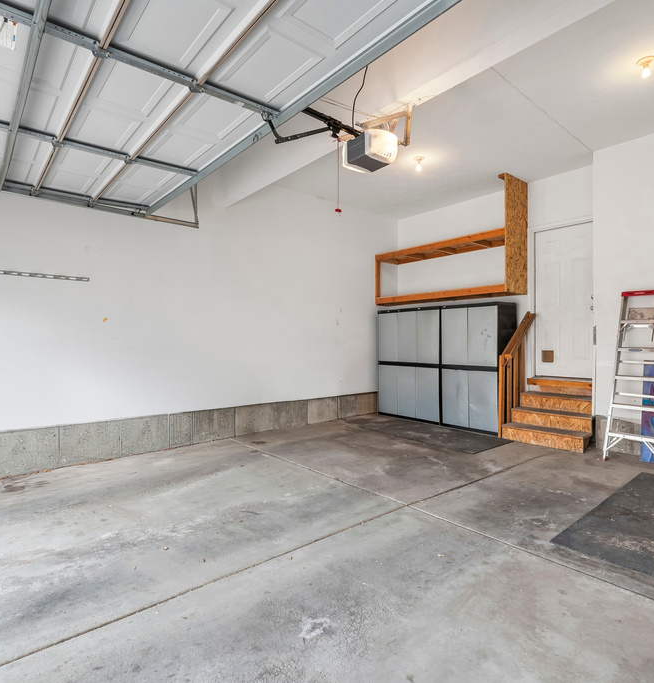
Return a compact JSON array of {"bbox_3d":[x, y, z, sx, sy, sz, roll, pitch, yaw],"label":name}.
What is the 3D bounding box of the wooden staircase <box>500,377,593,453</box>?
[{"bbox_3d":[2.859,0.877,5.085,0.830,0.750,0.960,0,0,-42],"label":"wooden staircase"}]

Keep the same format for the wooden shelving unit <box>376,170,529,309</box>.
[{"bbox_3d":[1.855,-1.445,6.293,0.720,1.630,2.280,0,0,-42],"label":"wooden shelving unit"}]

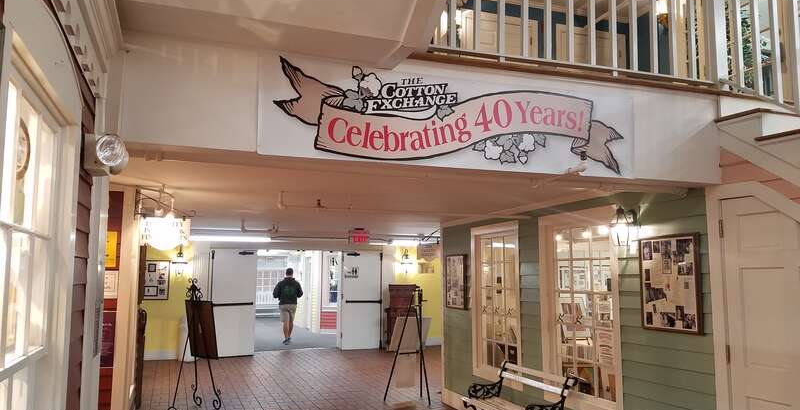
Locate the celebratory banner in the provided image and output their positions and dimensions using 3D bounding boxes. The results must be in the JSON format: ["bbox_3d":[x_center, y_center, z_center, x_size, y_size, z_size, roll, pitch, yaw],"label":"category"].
[{"bbox_3d":[0.365,-0.442,3.216,2.130,0.475,0.020,2,-7,-21],"label":"celebratory banner"}]

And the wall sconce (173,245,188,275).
[{"bbox_3d":[-4.151,1.050,11.364,0.280,0.570,0.280,2,-7,-21],"label":"wall sconce"}]

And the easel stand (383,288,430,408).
[{"bbox_3d":[0.129,1.759,7.540,0.540,1.410,0.560,3,-7,-28],"label":"easel stand"}]

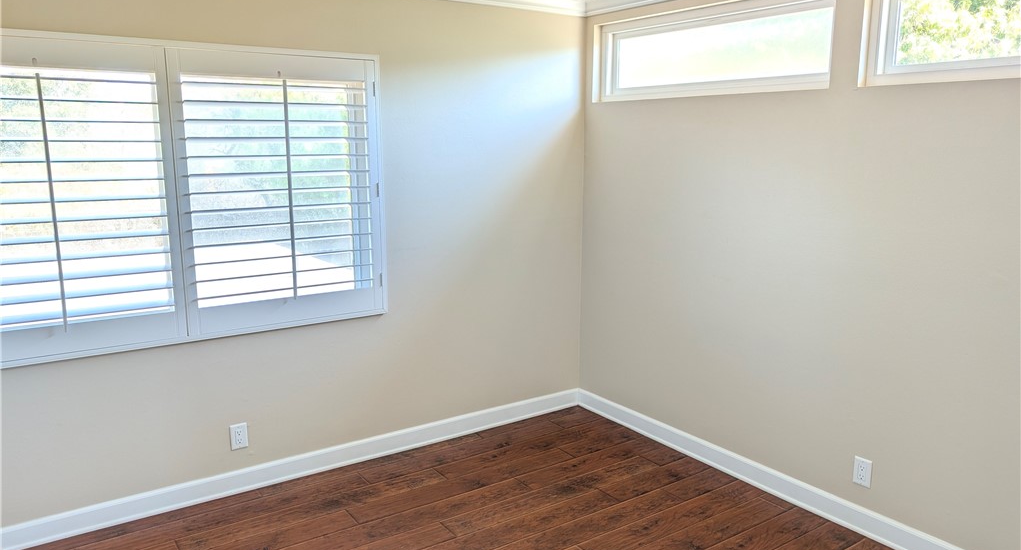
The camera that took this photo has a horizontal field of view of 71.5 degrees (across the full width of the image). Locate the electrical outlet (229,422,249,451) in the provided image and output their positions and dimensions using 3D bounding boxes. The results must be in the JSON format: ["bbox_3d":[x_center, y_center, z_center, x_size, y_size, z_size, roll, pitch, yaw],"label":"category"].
[{"bbox_3d":[-1.221,0.732,3.194,0.072,0.116,0.010,-7,13,-34],"label":"electrical outlet"}]

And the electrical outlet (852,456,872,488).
[{"bbox_3d":[1.427,0.801,2.873,0.010,0.116,0.072,-7,13,-34],"label":"electrical outlet"}]

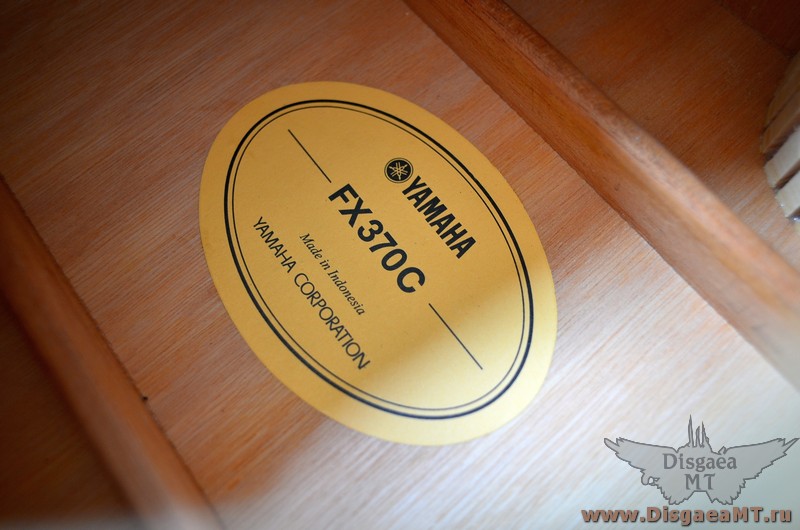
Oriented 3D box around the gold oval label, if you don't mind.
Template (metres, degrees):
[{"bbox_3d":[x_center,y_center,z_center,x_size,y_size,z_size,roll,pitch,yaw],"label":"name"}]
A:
[{"bbox_3d":[-0.006,-0.005,0.145,0.072,0.001,0.100,-36,74,-13],"label":"gold oval label"}]

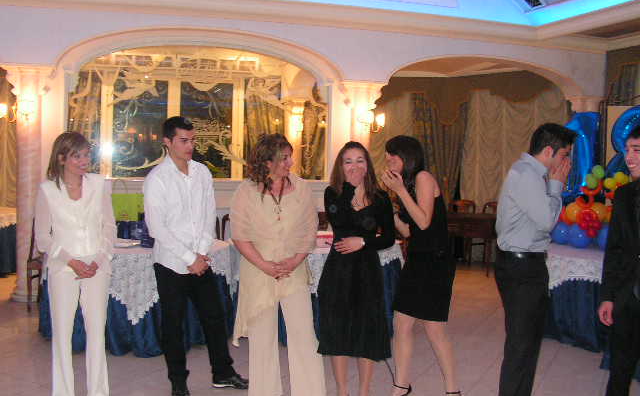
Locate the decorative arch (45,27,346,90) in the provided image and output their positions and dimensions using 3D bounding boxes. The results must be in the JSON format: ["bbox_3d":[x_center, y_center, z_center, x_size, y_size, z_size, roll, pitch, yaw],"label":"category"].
[{"bbox_3d":[-1.349,-1.679,7.867,3.431,0.647,0.250,1,2,-14],"label":"decorative arch"}]

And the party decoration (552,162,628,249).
[{"bbox_3d":[2.643,0.073,6.504,0.740,0.840,0.500,2,2,27],"label":"party decoration"}]

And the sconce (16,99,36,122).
[{"bbox_3d":[-3.173,-0.946,7.197,0.200,0.260,0.170,1,2,-14],"label":"sconce"}]

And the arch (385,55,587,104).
[{"bbox_3d":[2.251,-1.597,8.800,2.952,0.542,0.350,1,2,-14],"label":"arch"}]

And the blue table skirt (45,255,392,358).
[{"bbox_3d":[-0.844,0.838,5.958,3.000,0.760,0.900,0,2,-16],"label":"blue table skirt"}]

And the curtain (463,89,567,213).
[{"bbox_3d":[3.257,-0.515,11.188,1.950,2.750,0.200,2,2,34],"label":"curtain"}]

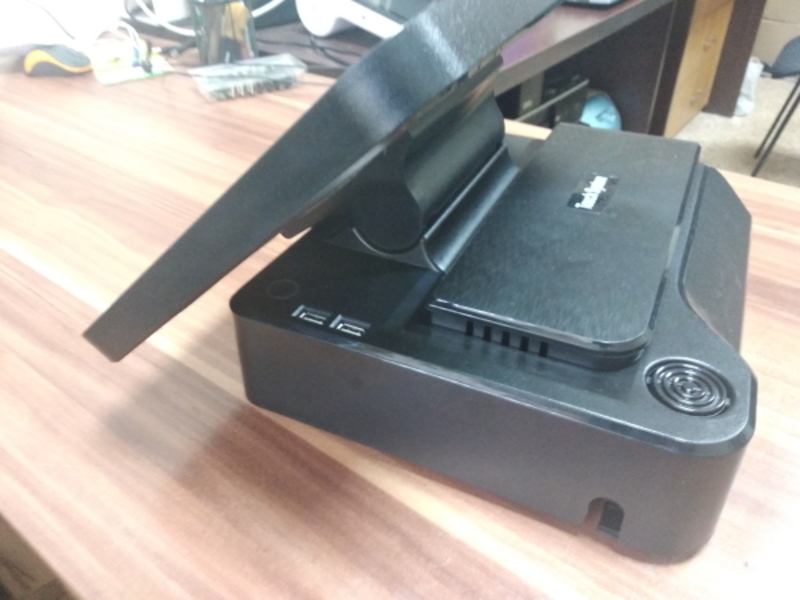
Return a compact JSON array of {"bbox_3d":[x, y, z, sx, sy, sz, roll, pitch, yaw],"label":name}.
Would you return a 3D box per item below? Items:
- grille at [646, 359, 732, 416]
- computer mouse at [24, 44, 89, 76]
[{"bbox_3d":[0.122,0.037,0.254,0.034,0.004,0.034,16,42,23],"label":"grille"},{"bbox_3d":[-0.509,-0.358,0.890,0.099,0.037,0.061,1,37,4],"label":"computer mouse"}]

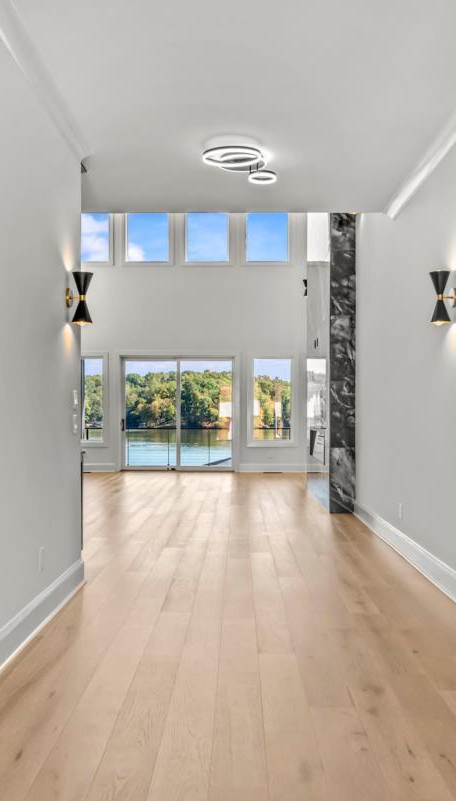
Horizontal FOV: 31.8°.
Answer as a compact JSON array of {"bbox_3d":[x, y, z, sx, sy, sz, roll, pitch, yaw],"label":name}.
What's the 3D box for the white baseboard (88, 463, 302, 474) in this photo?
[{"bbox_3d":[-0.768,1.413,16.721,4.852,0.188,0.025,0,-1,1],"label":"white baseboard"}]

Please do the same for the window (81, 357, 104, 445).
[{"bbox_3d":[-3.021,-0.012,16.811,0.881,1.786,0.100,0,-1,1],"label":"window"}]

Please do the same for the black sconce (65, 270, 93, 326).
[{"bbox_3d":[-0.960,-0.664,5.183,0.180,0.325,0.135,0,-1,1],"label":"black sconce"}]

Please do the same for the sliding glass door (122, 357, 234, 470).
[{"bbox_3d":[-1.051,0.282,16.777,2.396,2.435,0.130,0,-1,1],"label":"sliding glass door"}]

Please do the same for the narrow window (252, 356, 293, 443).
[{"bbox_3d":[0.915,-0.006,16.754,0.909,1.790,0.100,0,-1,1],"label":"narrow window"}]

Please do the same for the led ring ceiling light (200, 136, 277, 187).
[{"bbox_3d":[0.094,-1.715,5.800,0.540,0.120,0.600,0,-1,1],"label":"led ring ceiling light"}]

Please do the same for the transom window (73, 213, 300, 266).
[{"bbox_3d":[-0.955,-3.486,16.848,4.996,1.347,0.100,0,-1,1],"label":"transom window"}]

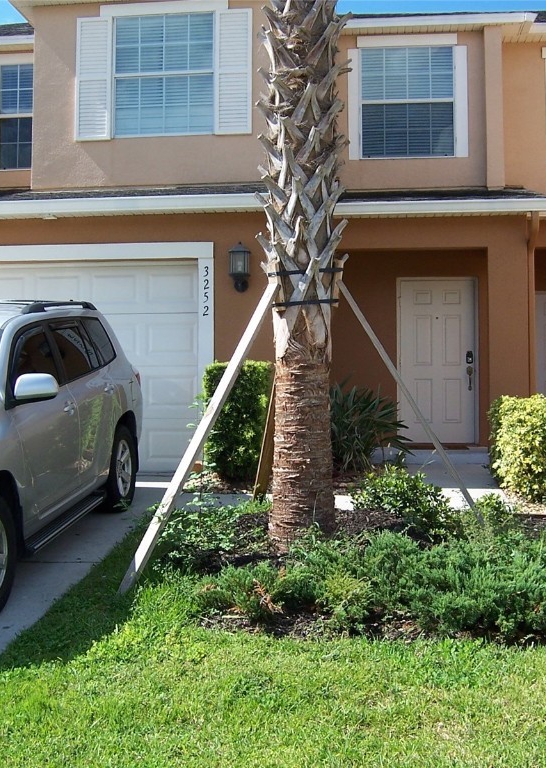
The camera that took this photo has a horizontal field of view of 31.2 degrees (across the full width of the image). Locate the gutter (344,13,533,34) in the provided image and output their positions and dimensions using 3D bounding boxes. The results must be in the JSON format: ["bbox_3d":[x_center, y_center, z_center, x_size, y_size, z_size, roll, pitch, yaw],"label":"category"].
[{"bbox_3d":[1.948,-4.512,12.150,2.500,0.140,0.150,0,0,6],"label":"gutter"}]

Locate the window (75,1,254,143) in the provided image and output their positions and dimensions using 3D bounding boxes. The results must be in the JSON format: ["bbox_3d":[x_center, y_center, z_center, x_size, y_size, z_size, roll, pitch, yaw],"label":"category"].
[{"bbox_3d":[-1.266,-3.614,11.290,2.060,1.560,0.120,0,0,6],"label":"window"}]

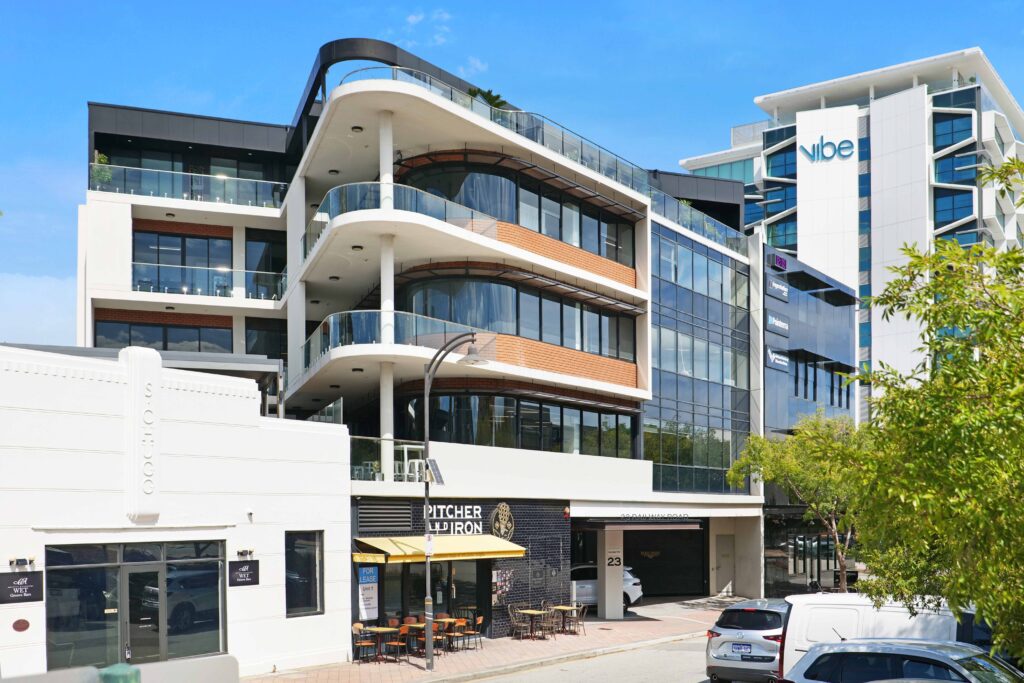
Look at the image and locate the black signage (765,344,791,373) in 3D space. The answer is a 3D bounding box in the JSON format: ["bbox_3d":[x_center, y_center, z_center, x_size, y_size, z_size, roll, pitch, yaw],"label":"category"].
[{"bbox_3d":[12.344,0.798,46.311,0.150,1.009,2.766,-3,-4,38],"label":"black signage"}]

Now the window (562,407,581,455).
[{"bbox_3d":[1.864,2.819,31.190,0.100,1.420,0.980,-6,-10,38],"label":"window"}]

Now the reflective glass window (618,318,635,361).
[{"bbox_3d":[4.028,-0.078,35.287,0.100,1.505,1.119,-5,-7,38],"label":"reflective glass window"}]

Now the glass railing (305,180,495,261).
[{"bbox_3d":[-3.675,-3.302,28.033,6.266,1.350,4.529,-1,-3,8],"label":"glass railing"}]

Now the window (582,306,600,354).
[{"bbox_3d":[2.561,-0.354,32.066,0.100,1.400,1.036,-6,-10,38],"label":"window"}]

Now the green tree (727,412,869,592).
[{"bbox_3d":[12.128,6.918,42.000,6.000,7.800,5.600,0,-3,0],"label":"green tree"}]

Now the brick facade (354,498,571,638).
[{"bbox_3d":[-1.094,6.495,28.444,0.400,4.100,9.313,-6,-10,38],"label":"brick facade"}]

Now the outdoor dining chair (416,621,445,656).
[{"bbox_3d":[-2.126,7.638,25.500,0.500,0.840,0.440,-3,-6,39],"label":"outdoor dining chair"}]

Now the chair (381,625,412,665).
[{"bbox_3d":[-2.783,7.377,24.200,0.520,0.860,0.460,-1,-3,21],"label":"chair"}]

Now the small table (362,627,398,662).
[{"bbox_3d":[-3.237,7.511,24.600,0.680,0.750,0.680,-3,-6,39],"label":"small table"}]

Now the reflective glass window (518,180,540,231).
[{"bbox_3d":[0.513,-4.078,30.758,0.100,1.265,1.159,-5,-7,38],"label":"reflective glass window"}]

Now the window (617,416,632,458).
[{"bbox_3d":[3.955,3.376,35.193,0.100,1.501,1.080,-5,-7,38],"label":"window"}]

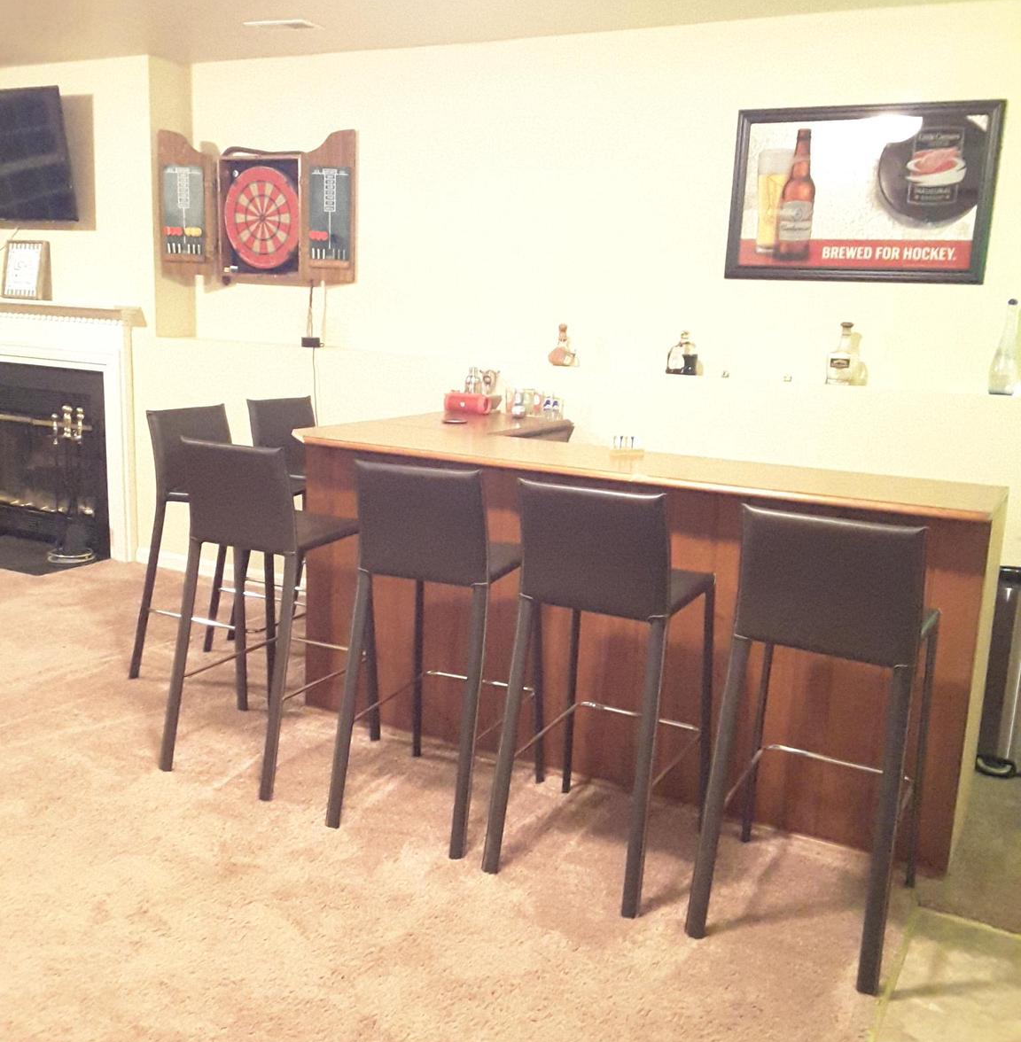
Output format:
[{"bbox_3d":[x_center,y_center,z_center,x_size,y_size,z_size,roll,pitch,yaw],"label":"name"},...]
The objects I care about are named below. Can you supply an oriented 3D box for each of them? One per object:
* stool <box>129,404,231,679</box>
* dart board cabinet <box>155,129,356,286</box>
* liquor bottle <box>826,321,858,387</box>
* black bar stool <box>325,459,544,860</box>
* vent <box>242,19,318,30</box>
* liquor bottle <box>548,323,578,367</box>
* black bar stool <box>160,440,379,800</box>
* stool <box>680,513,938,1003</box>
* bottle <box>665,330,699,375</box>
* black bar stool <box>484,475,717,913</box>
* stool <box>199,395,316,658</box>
[{"bbox_3d":[-1.037,0.097,4.417,0.575,1.000,0.440,8,13,29],"label":"stool"},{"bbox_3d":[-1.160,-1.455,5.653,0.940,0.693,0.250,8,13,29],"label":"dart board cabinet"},{"bbox_3d":[1.176,-0.599,4.328,0.092,0.220,0.085,8,13,29],"label":"liquor bottle"},{"bbox_3d":[-0.192,0.321,3.407,0.440,1.000,0.575,6,12,22],"label":"black bar stool"},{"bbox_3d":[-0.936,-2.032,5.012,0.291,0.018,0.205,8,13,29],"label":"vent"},{"bbox_3d":[0.207,-0.713,4.877,0.095,0.168,0.080,8,13,29],"label":"liquor bottle"},{"bbox_3d":[-0.732,0.243,3.718,0.440,1.000,0.575,7,12,26],"label":"black bar stool"},{"bbox_3d":[0.736,0.458,2.858,0.440,1.000,0.575,7,12,24],"label":"stool"},{"bbox_3d":[0.664,-0.649,4.710,0.115,0.165,0.085,8,13,30],"label":"bottle"},{"bbox_3d":[0.253,0.377,3.165,0.428,1.018,0.592,7,12,26],"label":"black bar stool"},{"bbox_3d":[-0.799,0.008,4.921,0.575,1.000,0.440,8,13,31],"label":"stool"}]

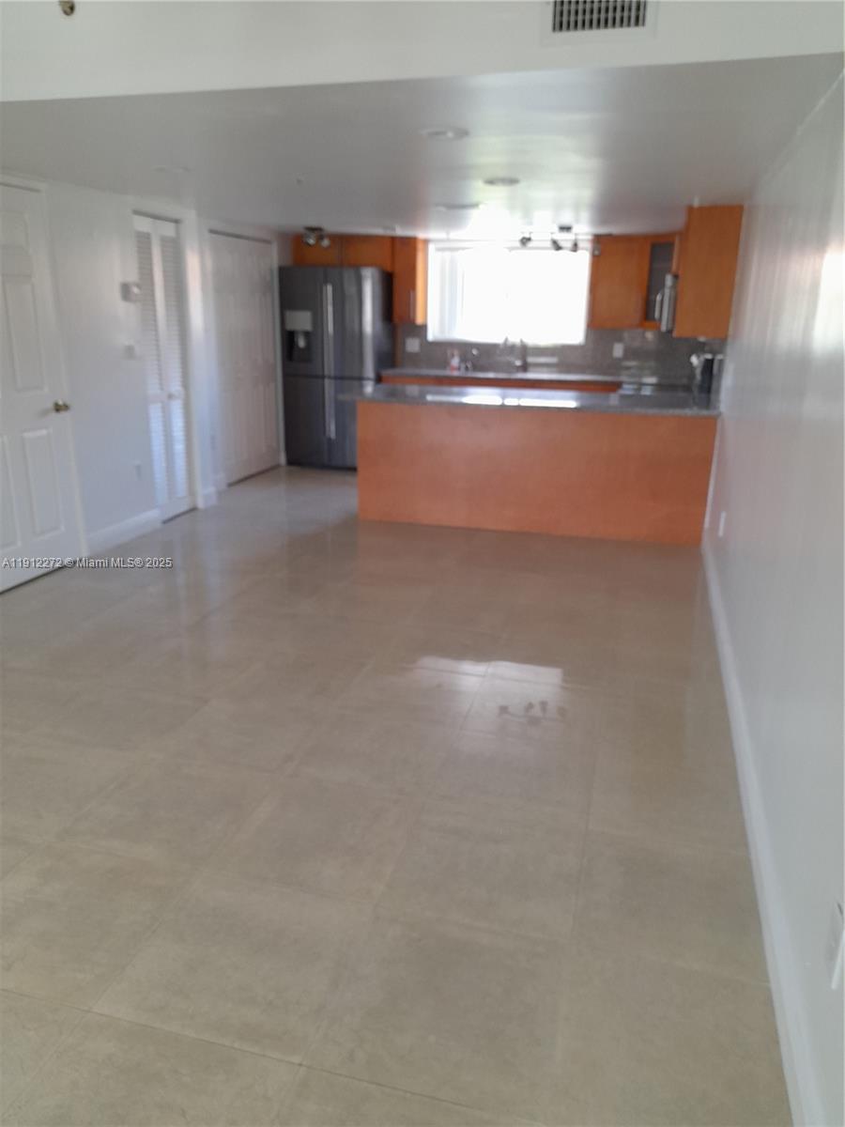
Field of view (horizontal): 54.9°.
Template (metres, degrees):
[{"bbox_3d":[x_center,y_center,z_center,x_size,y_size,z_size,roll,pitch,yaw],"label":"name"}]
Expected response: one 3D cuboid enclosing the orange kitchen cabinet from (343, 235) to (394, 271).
[{"bbox_3d":[-0.479,-3.006,7.947,0.523,0.308,0.330,6,18,15],"label":"orange kitchen cabinet"}]

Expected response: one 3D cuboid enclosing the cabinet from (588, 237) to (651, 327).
[{"bbox_3d":[1.813,-2.548,7.407,0.506,0.793,0.330,6,18,15],"label":"cabinet"}]

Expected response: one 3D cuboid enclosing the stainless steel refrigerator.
[{"bbox_3d":[-0.773,-1.897,7.966,0.940,1.817,0.888,6,18,15],"label":"stainless steel refrigerator"}]

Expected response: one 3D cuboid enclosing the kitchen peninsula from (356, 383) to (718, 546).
[{"bbox_3d":[0.780,-0.781,6.004,2.503,0.895,0.917,6,18,15],"label":"kitchen peninsula"}]

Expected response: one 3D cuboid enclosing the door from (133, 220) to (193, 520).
[{"bbox_3d":[-1.783,-1.328,5.712,0.040,2.035,0.536,6,18,15],"label":"door"}]

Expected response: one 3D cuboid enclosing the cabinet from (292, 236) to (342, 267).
[{"bbox_3d":[-0.981,-3.056,8.081,0.521,0.308,0.330,6,18,15],"label":"cabinet"}]

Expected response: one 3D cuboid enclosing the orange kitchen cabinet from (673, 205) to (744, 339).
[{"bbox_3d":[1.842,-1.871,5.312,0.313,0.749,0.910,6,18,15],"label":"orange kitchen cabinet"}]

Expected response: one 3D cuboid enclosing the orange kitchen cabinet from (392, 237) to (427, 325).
[{"bbox_3d":[-0.122,-2.739,7.923,0.226,0.793,0.330,6,18,15],"label":"orange kitchen cabinet"}]

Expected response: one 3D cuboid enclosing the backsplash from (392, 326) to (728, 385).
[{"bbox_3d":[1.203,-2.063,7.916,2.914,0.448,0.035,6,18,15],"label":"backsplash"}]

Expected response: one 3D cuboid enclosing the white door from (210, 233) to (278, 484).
[{"bbox_3d":[-1.541,-1.784,7.196,0.040,2.035,1.072,6,18,15],"label":"white door"}]

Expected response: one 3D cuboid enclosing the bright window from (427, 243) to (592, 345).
[{"bbox_3d":[0.819,-2.608,7.880,1.568,0.901,0.088,6,18,15],"label":"bright window"}]

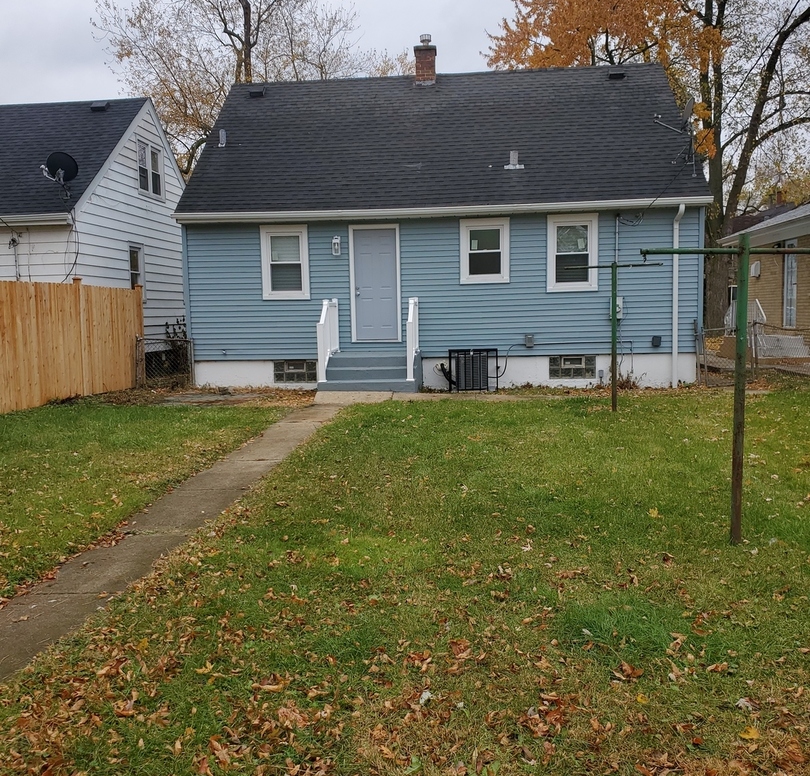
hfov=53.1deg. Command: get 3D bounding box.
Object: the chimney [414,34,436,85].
[{"bbox_3d":[0.456,-7.116,17.661,0.470,1.100,0.470,-1,7,6],"label":"chimney"}]

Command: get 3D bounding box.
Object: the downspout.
[{"bbox_3d":[4.721,-1.541,14.028,0.090,3.130,0.430,-1,7,6],"label":"downspout"}]

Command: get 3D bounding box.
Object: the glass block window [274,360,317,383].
[{"bbox_3d":[-2.046,-0.297,15.234,0.815,0.400,0.090,-1,7,6],"label":"glass block window"}]

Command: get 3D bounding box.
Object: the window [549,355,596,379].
[{"bbox_3d":[3.033,-0.370,14.675,0.830,0.405,0.090,-1,7,6],"label":"window"}]

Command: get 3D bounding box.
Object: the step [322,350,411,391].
[{"bbox_3d":[-0.567,-0.283,14.265,1.650,0.600,1.400,-1,7,6],"label":"step"}]

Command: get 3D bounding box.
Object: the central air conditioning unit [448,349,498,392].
[{"bbox_3d":[1.197,-0.326,14.119,0.810,0.720,0.740,-1,7,6],"label":"central air conditioning unit"}]

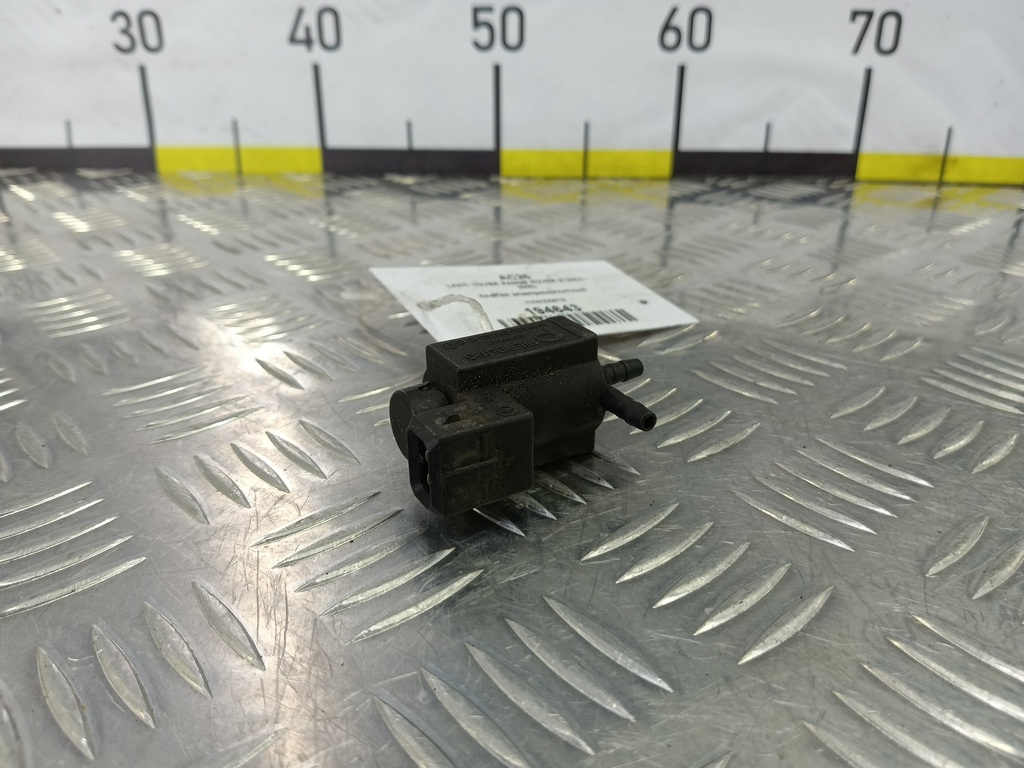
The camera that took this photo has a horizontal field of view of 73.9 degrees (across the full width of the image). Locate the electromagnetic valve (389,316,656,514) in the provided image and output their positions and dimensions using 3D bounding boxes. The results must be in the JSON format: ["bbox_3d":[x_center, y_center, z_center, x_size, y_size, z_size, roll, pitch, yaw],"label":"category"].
[{"bbox_3d":[0.008,0.006,0.145,0.060,0.031,0.031,-15,33,-25],"label":"electromagnetic valve"}]

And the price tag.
[{"bbox_3d":[0.009,-0.028,0.216,0.093,0.001,0.052,-9,37,-32],"label":"price tag"}]

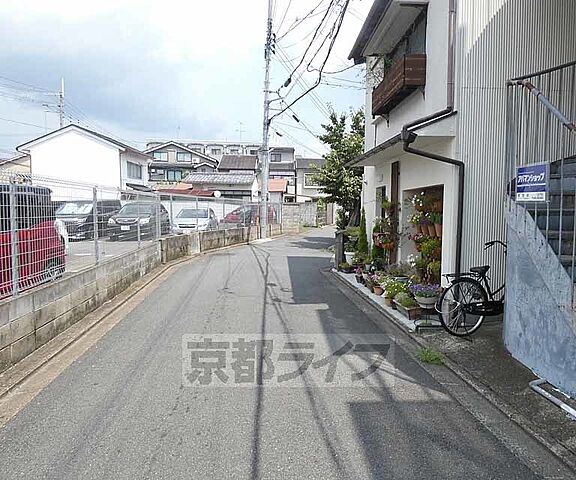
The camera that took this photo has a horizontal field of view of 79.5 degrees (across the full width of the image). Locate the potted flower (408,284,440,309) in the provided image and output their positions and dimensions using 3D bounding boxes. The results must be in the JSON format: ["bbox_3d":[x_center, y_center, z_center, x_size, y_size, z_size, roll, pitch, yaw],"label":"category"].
[{"bbox_3d":[1.733,0.705,4.400,0.380,0.290,0.380,0,4,0],"label":"potted flower"}]

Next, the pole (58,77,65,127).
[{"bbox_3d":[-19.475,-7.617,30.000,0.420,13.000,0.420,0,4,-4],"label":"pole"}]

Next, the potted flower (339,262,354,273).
[{"bbox_3d":[1.426,0.670,8.450,0.390,0.210,0.340,0,4,0],"label":"potted flower"}]

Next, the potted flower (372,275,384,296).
[{"bbox_3d":[1.580,0.794,6.050,0.220,0.360,0.220,0,4,0],"label":"potted flower"}]

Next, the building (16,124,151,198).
[{"bbox_3d":[-15.200,-4.496,26.255,7.500,7.400,4.600,0,4,0],"label":"building"}]

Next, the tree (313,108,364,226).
[{"bbox_3d":[2.283,-2.322,13.300,2.900,5.200,2.900,0,4,-4],"label":"tree"}]

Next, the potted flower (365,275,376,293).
[{"bbox_3d":[1.580,0.828,6.600,0.230,0.330,0.230,0,4,-4],"label":"potted flower"}]

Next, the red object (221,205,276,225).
[{"bbox_3d":[-2.564,-1.493,22.500,3.750,1.550,1.650,0,4,-6],"label":"red object"}]

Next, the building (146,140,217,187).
[{"bbox_3d":[-14.600,-7.387,46.605,10.800,9.600,8.500,0,4,0],"label":"building"}]

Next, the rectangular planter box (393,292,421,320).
[{"bbox_3d":[1.751,0.967,5.080,0.240,0.280,0.560,0,4,-4],"label":"rectangular planter box"}]

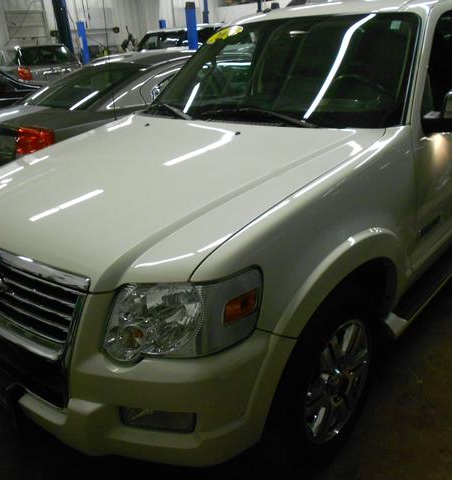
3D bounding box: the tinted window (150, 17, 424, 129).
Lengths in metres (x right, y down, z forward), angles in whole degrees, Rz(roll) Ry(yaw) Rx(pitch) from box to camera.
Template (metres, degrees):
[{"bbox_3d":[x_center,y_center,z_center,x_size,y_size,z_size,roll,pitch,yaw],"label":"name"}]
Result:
[{"bbox_3d":[0.251,-0.861,2.486,1.530,0.160,0.880,15,65,38],"label":"tinted window"}]

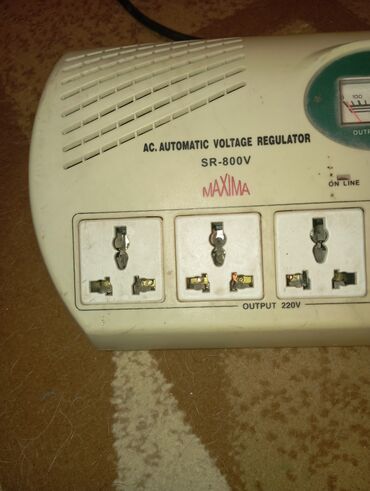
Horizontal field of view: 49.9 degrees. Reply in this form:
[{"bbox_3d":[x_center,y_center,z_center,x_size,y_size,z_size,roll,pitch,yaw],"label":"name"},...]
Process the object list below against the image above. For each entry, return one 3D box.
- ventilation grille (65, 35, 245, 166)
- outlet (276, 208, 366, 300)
[{"bbox_3d":[-0.014,-0.067,0.182,0.085,0.016,0.064,-2,80,4],"label":"ventilation grille"},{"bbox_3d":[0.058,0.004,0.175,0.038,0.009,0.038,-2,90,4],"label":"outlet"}]

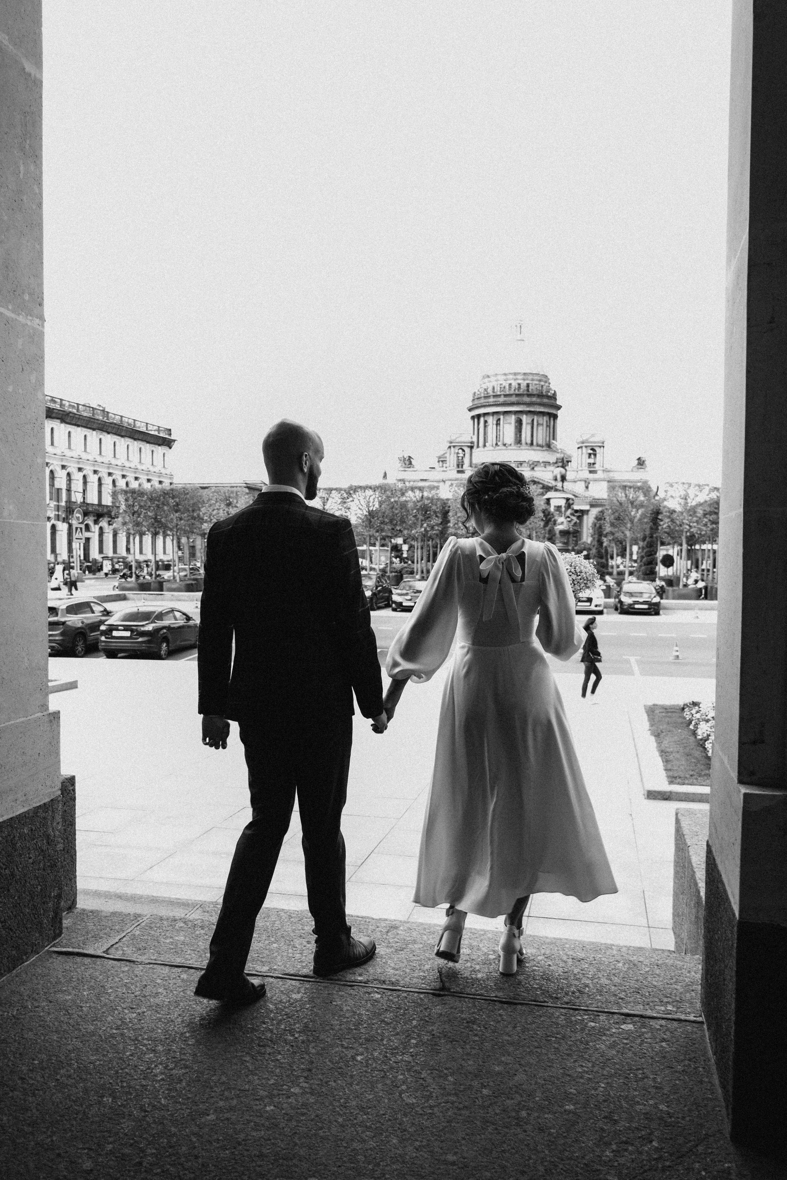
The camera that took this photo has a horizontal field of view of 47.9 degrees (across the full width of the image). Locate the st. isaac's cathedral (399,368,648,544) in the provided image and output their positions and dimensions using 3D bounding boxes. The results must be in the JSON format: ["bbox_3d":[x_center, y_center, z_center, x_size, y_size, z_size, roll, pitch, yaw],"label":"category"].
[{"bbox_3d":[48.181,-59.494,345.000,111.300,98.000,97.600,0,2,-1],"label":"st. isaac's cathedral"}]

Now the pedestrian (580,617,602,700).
[{"bbox_3d":[4.002,1.411,17.900,0.450,1.680,0.450,1,2,13],"label":"pedestrian"}]

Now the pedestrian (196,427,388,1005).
[{"bbox_3d":[-0.334,0.359,2.885,0.610,1.810,0.480,1,2,6],"label":"pedestrian"}]

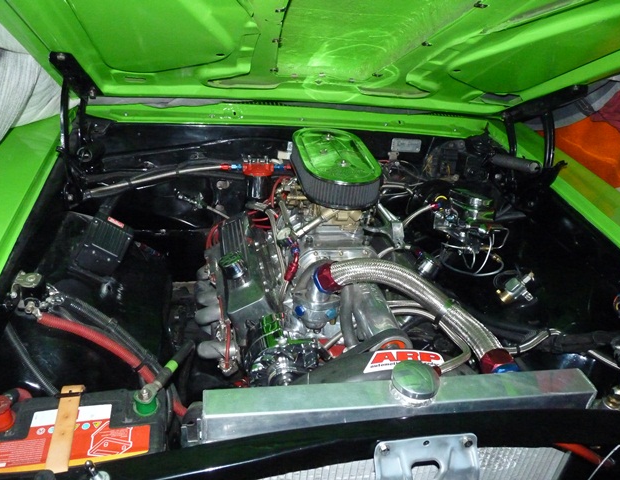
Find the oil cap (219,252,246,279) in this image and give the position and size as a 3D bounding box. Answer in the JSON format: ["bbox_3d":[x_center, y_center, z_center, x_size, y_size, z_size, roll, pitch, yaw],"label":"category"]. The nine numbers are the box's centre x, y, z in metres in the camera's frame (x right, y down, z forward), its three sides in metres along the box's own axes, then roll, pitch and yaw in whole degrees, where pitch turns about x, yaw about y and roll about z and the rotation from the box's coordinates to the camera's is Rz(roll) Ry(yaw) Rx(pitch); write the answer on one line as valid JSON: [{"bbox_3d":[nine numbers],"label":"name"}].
[{"bbox_3d":[-0.176,0.060,1.137,0.058,0.036,0.058,-19,33,5],"label":"oil cap"}]

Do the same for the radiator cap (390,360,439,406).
[{"bbox_3d":[0.154,0.215,0.746,0.071,0.026,0.071,4,36,-3],"label":"radiator cap"}]

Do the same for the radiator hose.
[{"bbox_3d":[0.207,0.138,1.004,0.142,0.130,0.451,-27,47,-37],"label":"radiator hose"}]

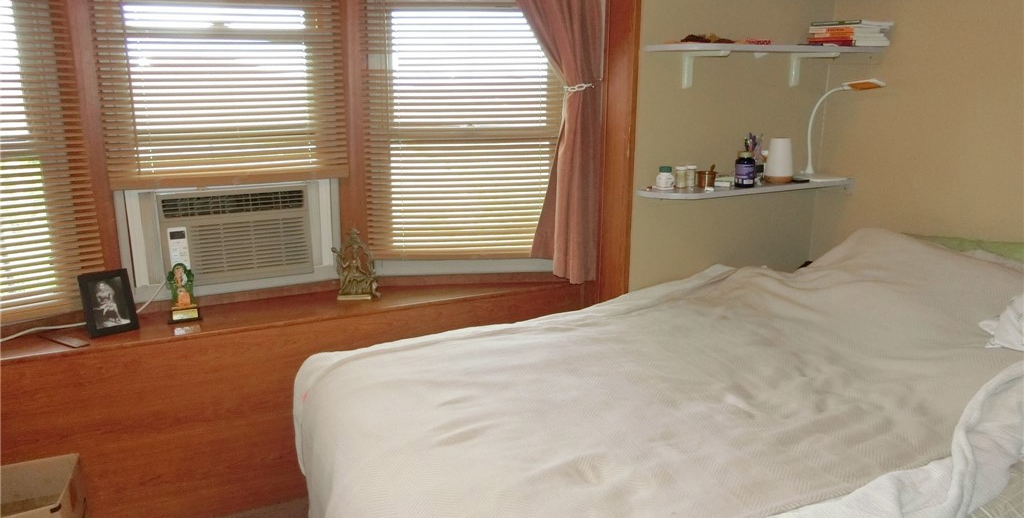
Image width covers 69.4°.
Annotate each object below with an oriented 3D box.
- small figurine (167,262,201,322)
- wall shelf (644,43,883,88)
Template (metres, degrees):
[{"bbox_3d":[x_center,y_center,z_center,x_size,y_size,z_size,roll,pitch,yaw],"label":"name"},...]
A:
[{"bbox_3d":[-1.032,0.100,2.320,0.092,0.181,0.059,-4,15,-16],"label":"small figurine"},{"bbox_3d":[0.816,-0.620,2.385,0.809,0.131,0.197,-7,15,-24],"label":"wall shelf"}]

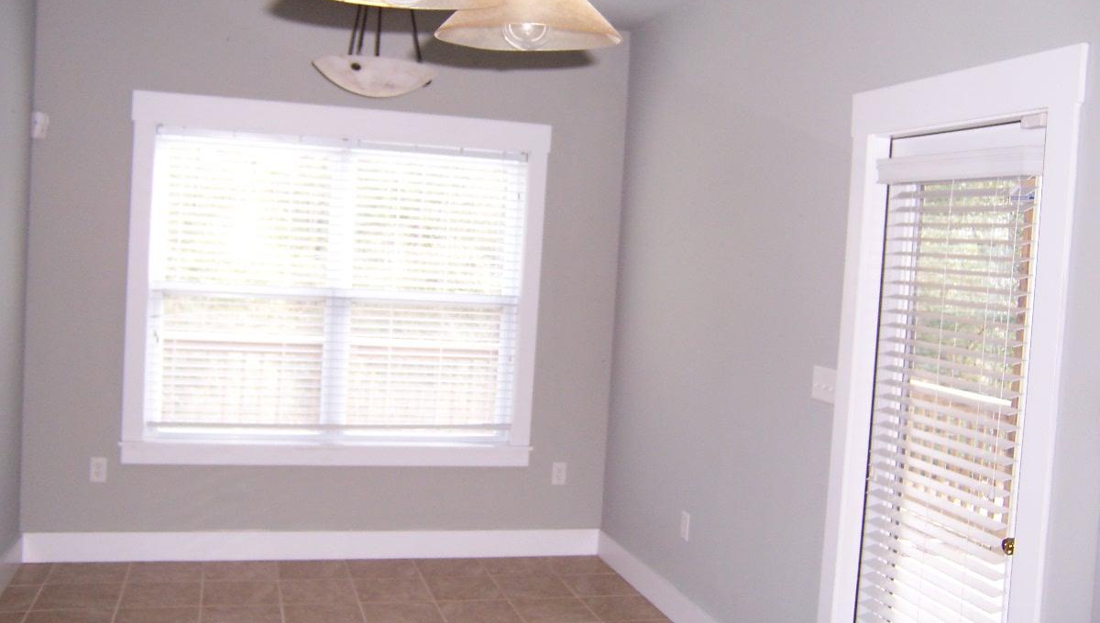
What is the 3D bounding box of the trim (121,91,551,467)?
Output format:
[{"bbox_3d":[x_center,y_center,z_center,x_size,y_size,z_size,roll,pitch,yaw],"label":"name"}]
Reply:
[{"bbox_3d":[-1.019,-0.114,5.199,1.998,1.756,0.110,3,3,-17],"label":"trim"}]

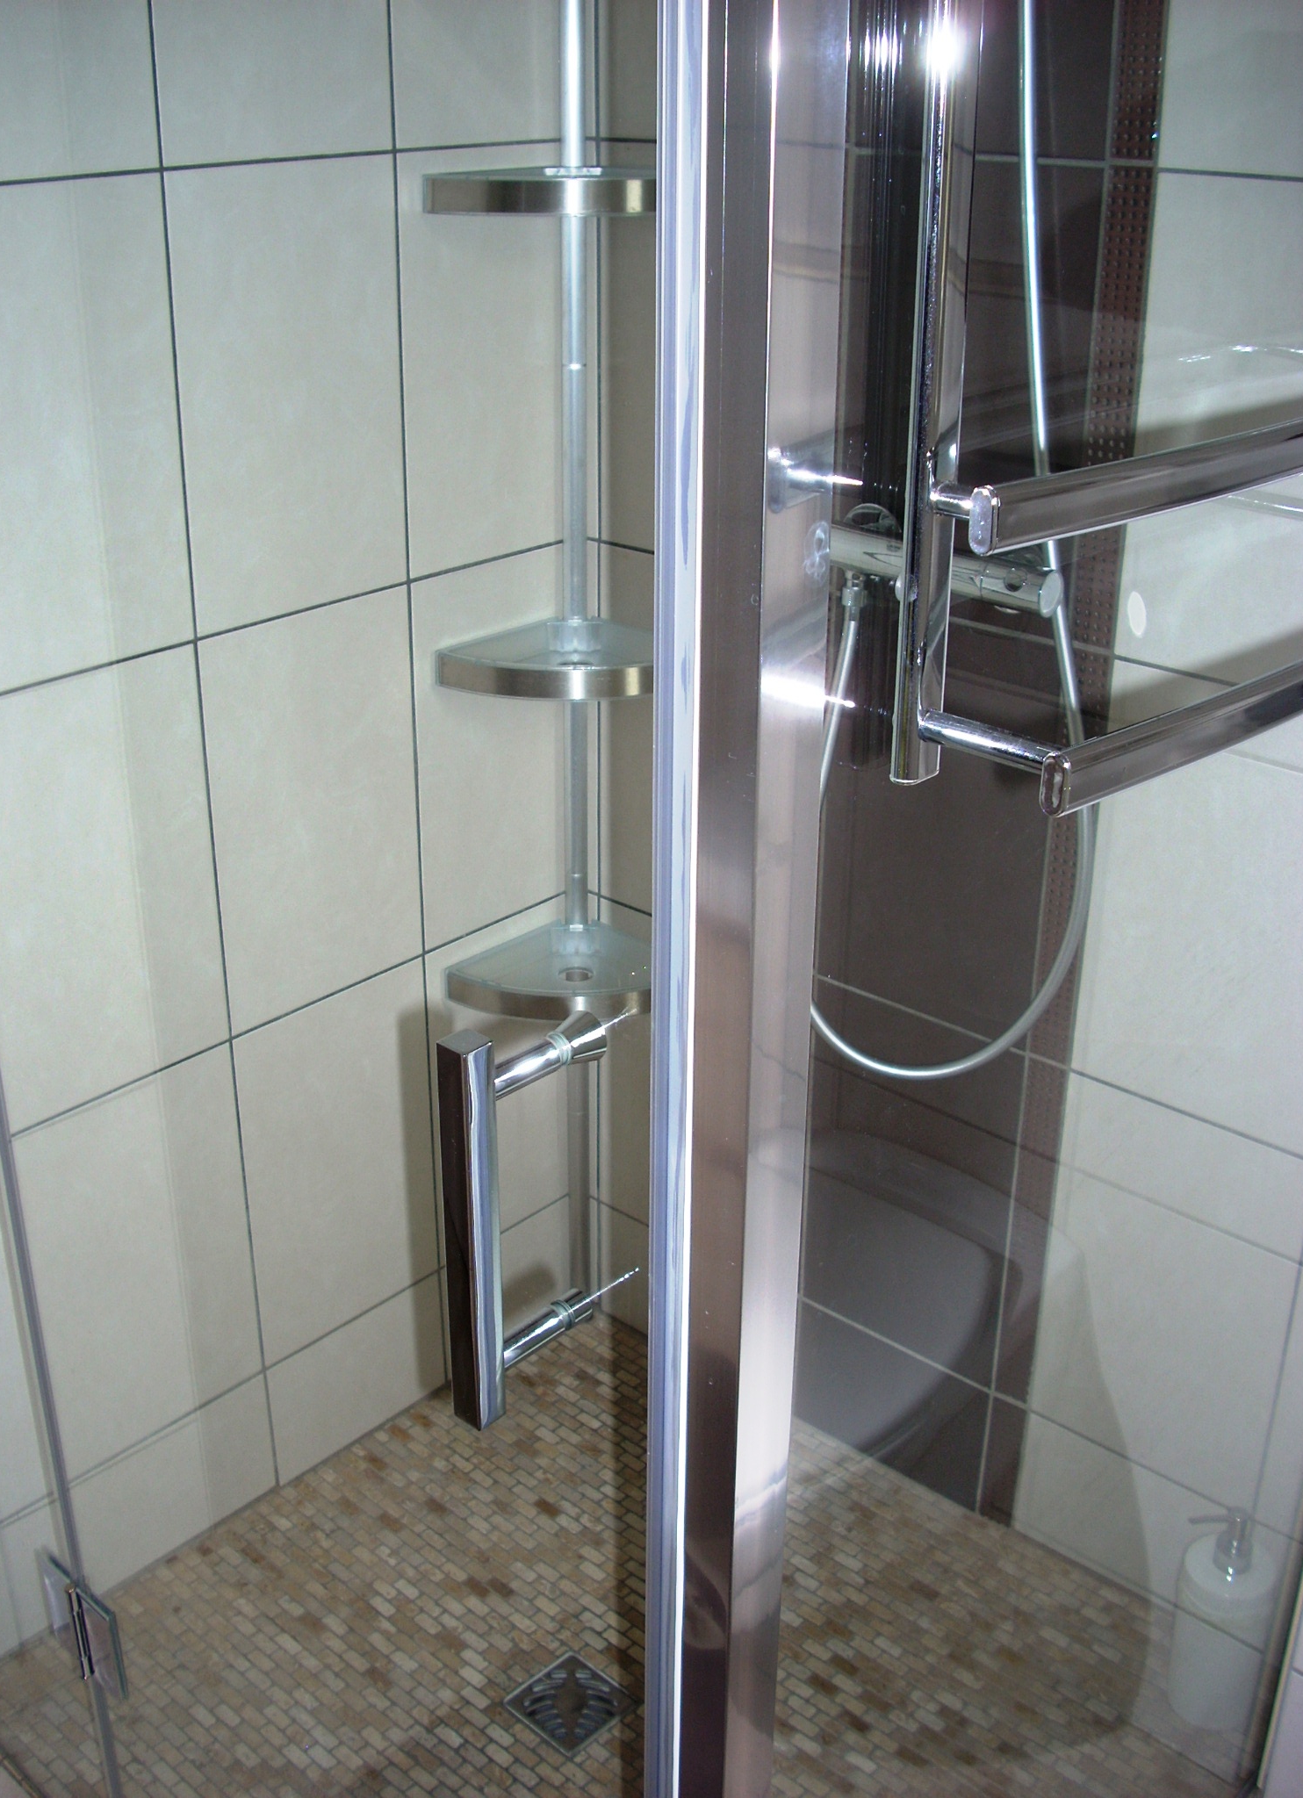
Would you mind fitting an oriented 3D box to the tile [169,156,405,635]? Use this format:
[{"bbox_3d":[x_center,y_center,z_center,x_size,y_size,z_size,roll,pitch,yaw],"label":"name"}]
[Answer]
[{"bbox_3d":[-0.324,-0.455,1.739,0.010,0.400,0.250,20,31,37],"label":"tile"}]

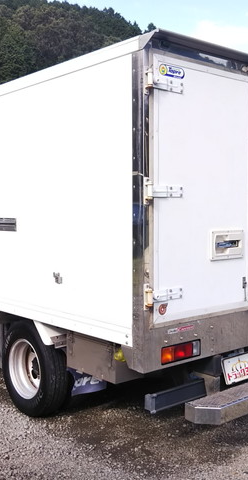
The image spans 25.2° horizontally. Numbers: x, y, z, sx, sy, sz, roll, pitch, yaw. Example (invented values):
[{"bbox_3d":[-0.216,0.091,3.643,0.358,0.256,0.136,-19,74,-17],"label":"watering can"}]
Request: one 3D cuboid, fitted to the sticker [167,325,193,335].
[{"bbox_3d":[0.322,0.496,3.097,0.210,0.027,0.005,-3,4,-41],"label":"sticker"}]

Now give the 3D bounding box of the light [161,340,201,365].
[{"bbox_3d":[0.319,0.628,3.114,0.312,0.094,0.050,-3,4,-41],"label":"light"}]

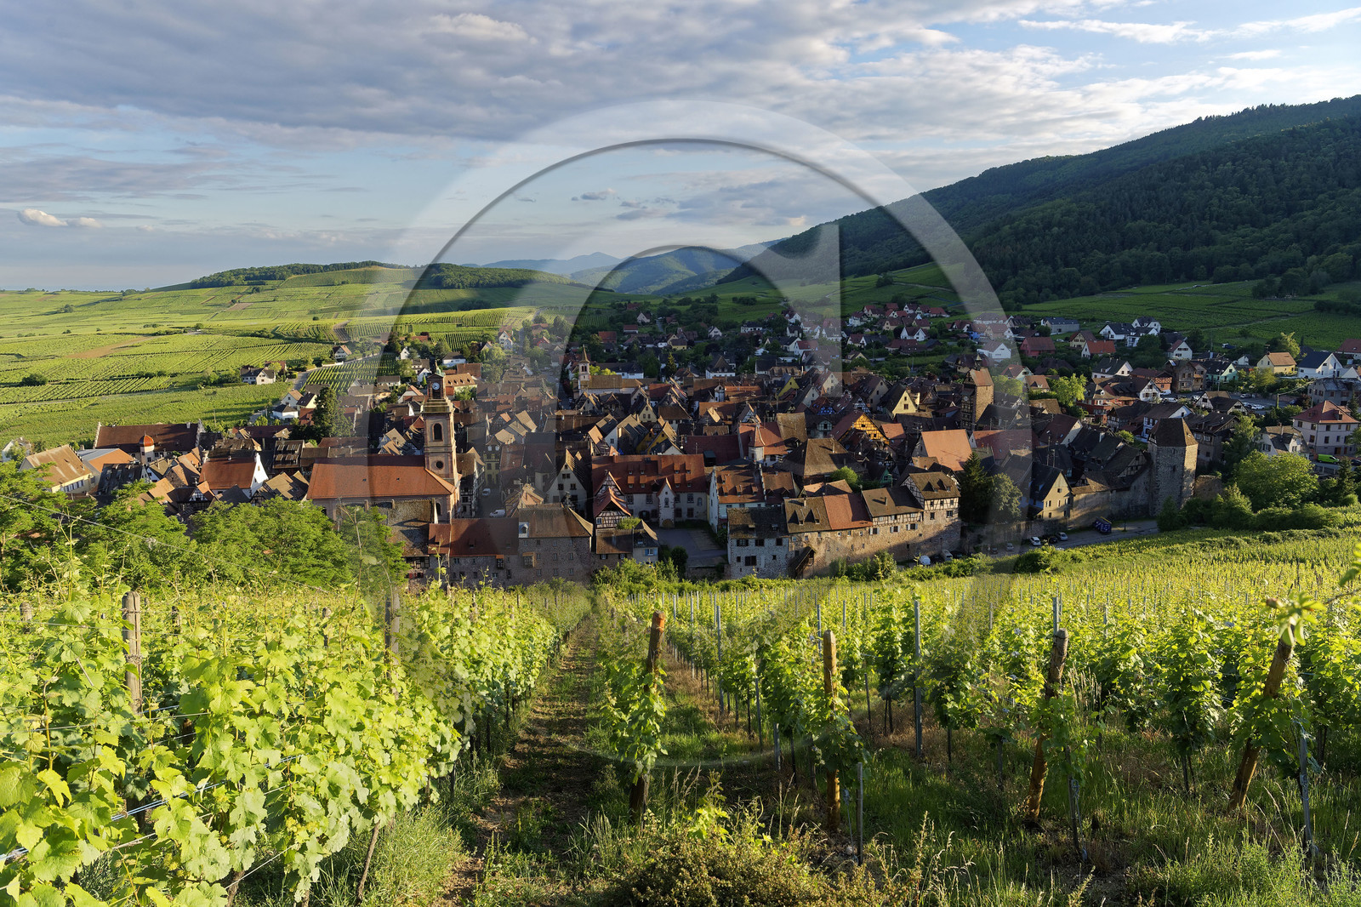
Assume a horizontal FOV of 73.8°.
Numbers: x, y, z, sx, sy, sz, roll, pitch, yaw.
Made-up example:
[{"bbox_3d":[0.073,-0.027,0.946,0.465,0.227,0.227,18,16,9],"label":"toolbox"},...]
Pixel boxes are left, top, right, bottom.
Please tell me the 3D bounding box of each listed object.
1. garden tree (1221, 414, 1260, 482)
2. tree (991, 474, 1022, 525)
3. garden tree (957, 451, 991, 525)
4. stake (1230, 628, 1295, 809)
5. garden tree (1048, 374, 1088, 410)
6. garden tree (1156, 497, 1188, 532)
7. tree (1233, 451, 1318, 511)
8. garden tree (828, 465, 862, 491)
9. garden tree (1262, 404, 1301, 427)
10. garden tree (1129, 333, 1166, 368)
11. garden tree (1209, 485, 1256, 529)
[{"bbox_3d":[140.596,-0.607,228.011,8.418,17.661,8.418,7,12,31],"label":"garden tree"},{"bbox_3d":[73.661,10.367,205.006,7.464,12.337,7.464,4,11,20],"label":"tree"},{"bbox_3d":[66.775,8.276,206.012,7.351,17.322,7.351,3,11,18],"label":"garden tree"},{"bbox_3d":[5.007,2.292,7.825,0.120,1.810,0.120,5,18,-1],"label":"stake"},{"bbox_3d":[120.764,-18.554,283.005,11.290,12.668,11.290,4,11,23],"label":"garden tree"},{"bbox_3d":[103.130,12.689,190.000,5.826,7.573,5.826,0,11,0],"label":"garden tree"},{"bbox_3d":[131.418,6.561,200.000,16.046,14.068,16.500,0,11,0],"label":"tree"},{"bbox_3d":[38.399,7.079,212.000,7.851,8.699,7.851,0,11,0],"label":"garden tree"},{"bbox_3d":[173.540,-10.588,262.002,9.987,7.131,7.989,7,13,33],"label":"garden tree"},{"bbox_3d":[182.702,-40.135,355.005,12.952,14.510,11.656,5,12,27],"label":"garden tree"},{"bbox_3d":[113.888,11.064,187.000,7.923,9.427,7.923,0,11,0],"label":"garden tree"}]

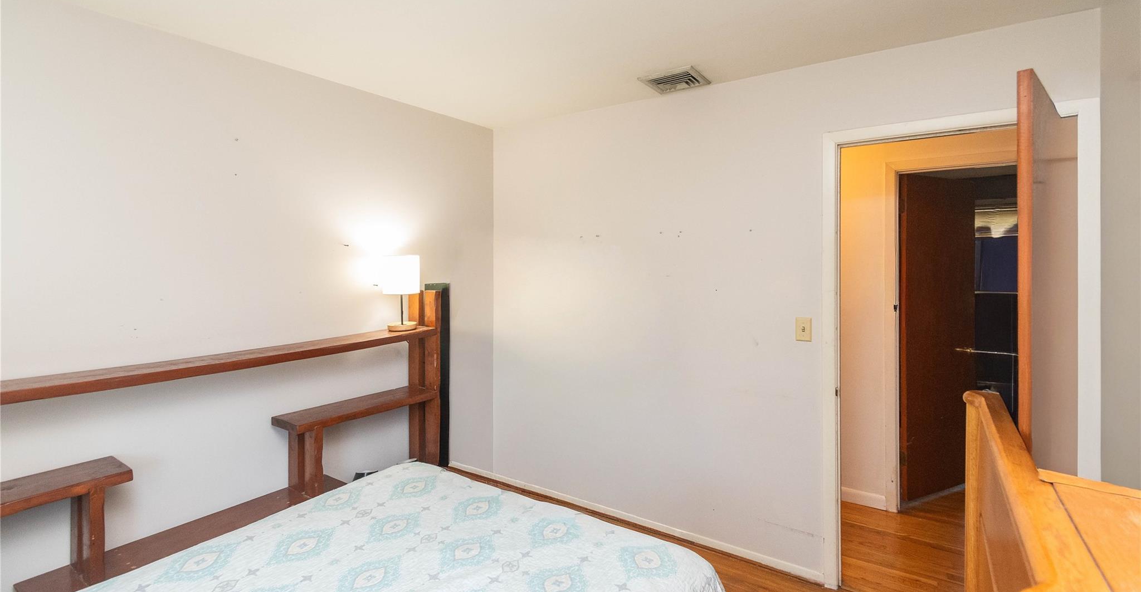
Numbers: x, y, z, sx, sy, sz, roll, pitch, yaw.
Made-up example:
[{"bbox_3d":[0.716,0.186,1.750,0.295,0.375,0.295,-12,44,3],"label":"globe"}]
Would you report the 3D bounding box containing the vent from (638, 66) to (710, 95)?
[{"bbox_3d":[0.520,-1.062,2.360,0.275,0.025,0.260,2,4,34],"label":"vent"}]

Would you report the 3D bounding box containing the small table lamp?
[{"bbox_3d":[-0.870,-0.016,2.455,0.190,0.395,0.190,2,4,38],"label":"small table lamp"}]

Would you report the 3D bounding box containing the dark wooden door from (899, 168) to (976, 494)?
[{"bbox_3d":[2.415,0.247,3.090,0.730,2.030,0.040,-1,3,-23],"label":"dark wooden door"}]

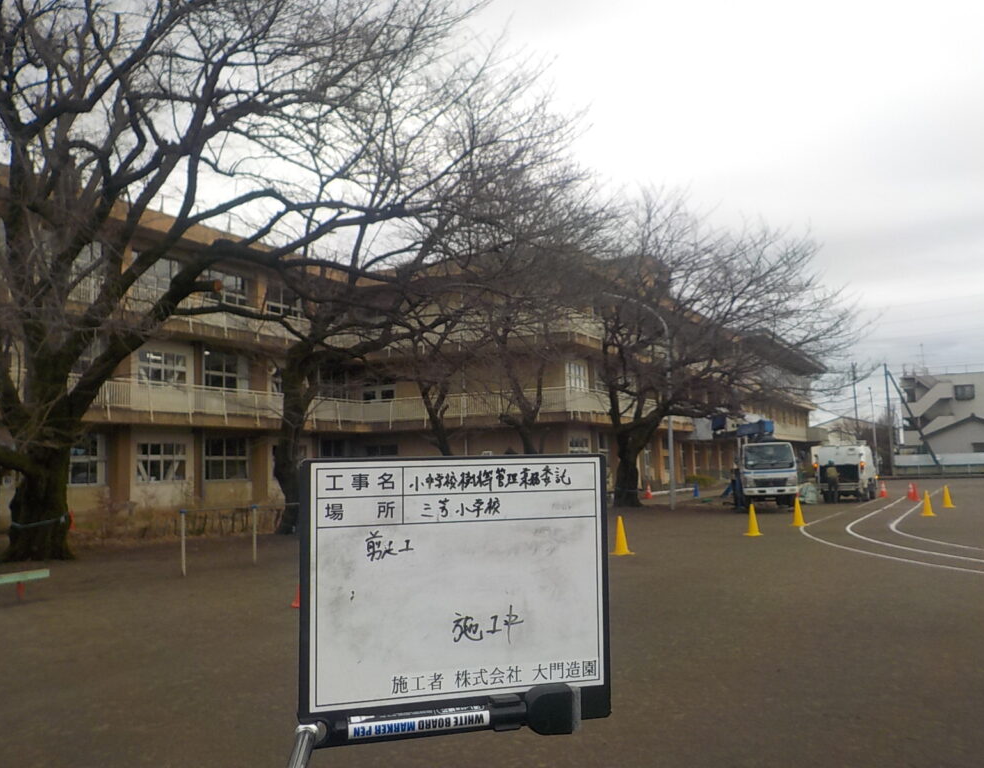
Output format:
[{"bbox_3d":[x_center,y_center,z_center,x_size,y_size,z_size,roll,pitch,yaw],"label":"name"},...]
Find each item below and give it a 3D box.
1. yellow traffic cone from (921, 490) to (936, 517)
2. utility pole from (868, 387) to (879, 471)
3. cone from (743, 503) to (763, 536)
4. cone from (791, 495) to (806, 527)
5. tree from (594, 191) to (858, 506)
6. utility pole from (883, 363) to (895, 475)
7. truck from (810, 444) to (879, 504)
[{"bbox_3d":[12.692,3.464,25.859,0.430,0.700,0.430,-2,-6,0],"label":"yellow traffic cone"},{"bbox_3d":[30.999,3.691,72.000,0.200,7.100,0.200,-2,-6,0],"label":"utility pole"},{"bbox_3d":[5.967,3.103,20.318,0.430,0.700,0.430,-2,-6,0],"label":"cone"},{"bbox_3d":[7.908,3.294,22.959,0.430,0.700,0.430,-2,-6,0],"label":"cone"},{"bbox_3d":[9.512,-1.440,36.000,10.000,12.100,9.200,-2,-6,0],"label":"tree"},{"bbox_3d":[33.077,2.960,74.000,0.300,9.400,0.300,-2,-6,0],"label":"utility pole"},{"bbox_3d":[14.625,3.617,36.562,1.880,2.300,5.500,-5,-6,28],"label":"truck"}]

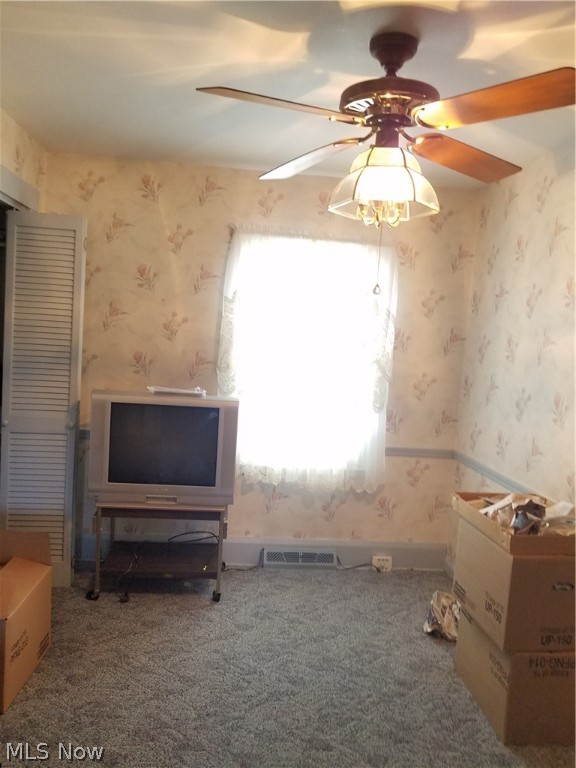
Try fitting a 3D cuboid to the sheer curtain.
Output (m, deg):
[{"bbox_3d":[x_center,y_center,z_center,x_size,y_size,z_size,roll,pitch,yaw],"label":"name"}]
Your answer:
[{"bbox_3d":[0.117,-0.127,3.506,1.070,1.580,0.100,3,5,-6],"label":"sheer curtain"}]

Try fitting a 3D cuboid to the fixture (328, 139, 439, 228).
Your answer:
[{"bbox_3d":[0.327,-0.654,1.919,0.370,0.260,0.345,4,5,6],"label":"fixture"}]

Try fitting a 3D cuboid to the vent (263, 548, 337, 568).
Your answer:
[{"bbox_3d":[0.076,1.101,3.630,0.465,0.122,0.065,3,5,-6],"label":"vent"}]

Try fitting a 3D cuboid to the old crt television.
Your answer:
[{"bbox_3d":[-0.662,0.318,3.208,0.740,0.555,0.480,3,5,-6],"label":"old crt television"}]

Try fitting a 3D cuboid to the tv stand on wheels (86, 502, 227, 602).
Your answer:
[{"bbox_3d":[-0.702,0.875,3.276,0.690,0.540,0.460,3,5,-6],"label":"tv stand on wheels"}]

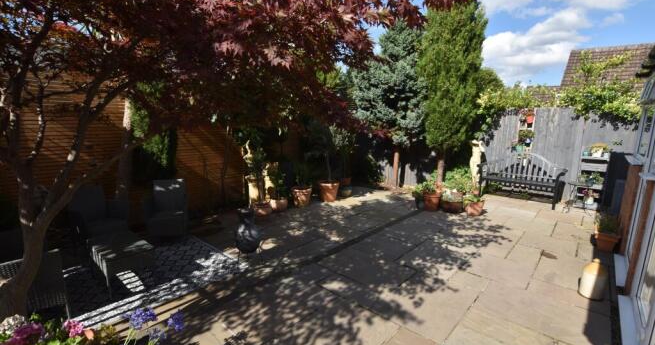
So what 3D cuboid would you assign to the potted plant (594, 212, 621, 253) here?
[{"bbox_3d":[3.526,0.740,3.666,0.250,0.478,0.250,7,10,42],"label":"potted plant"}]

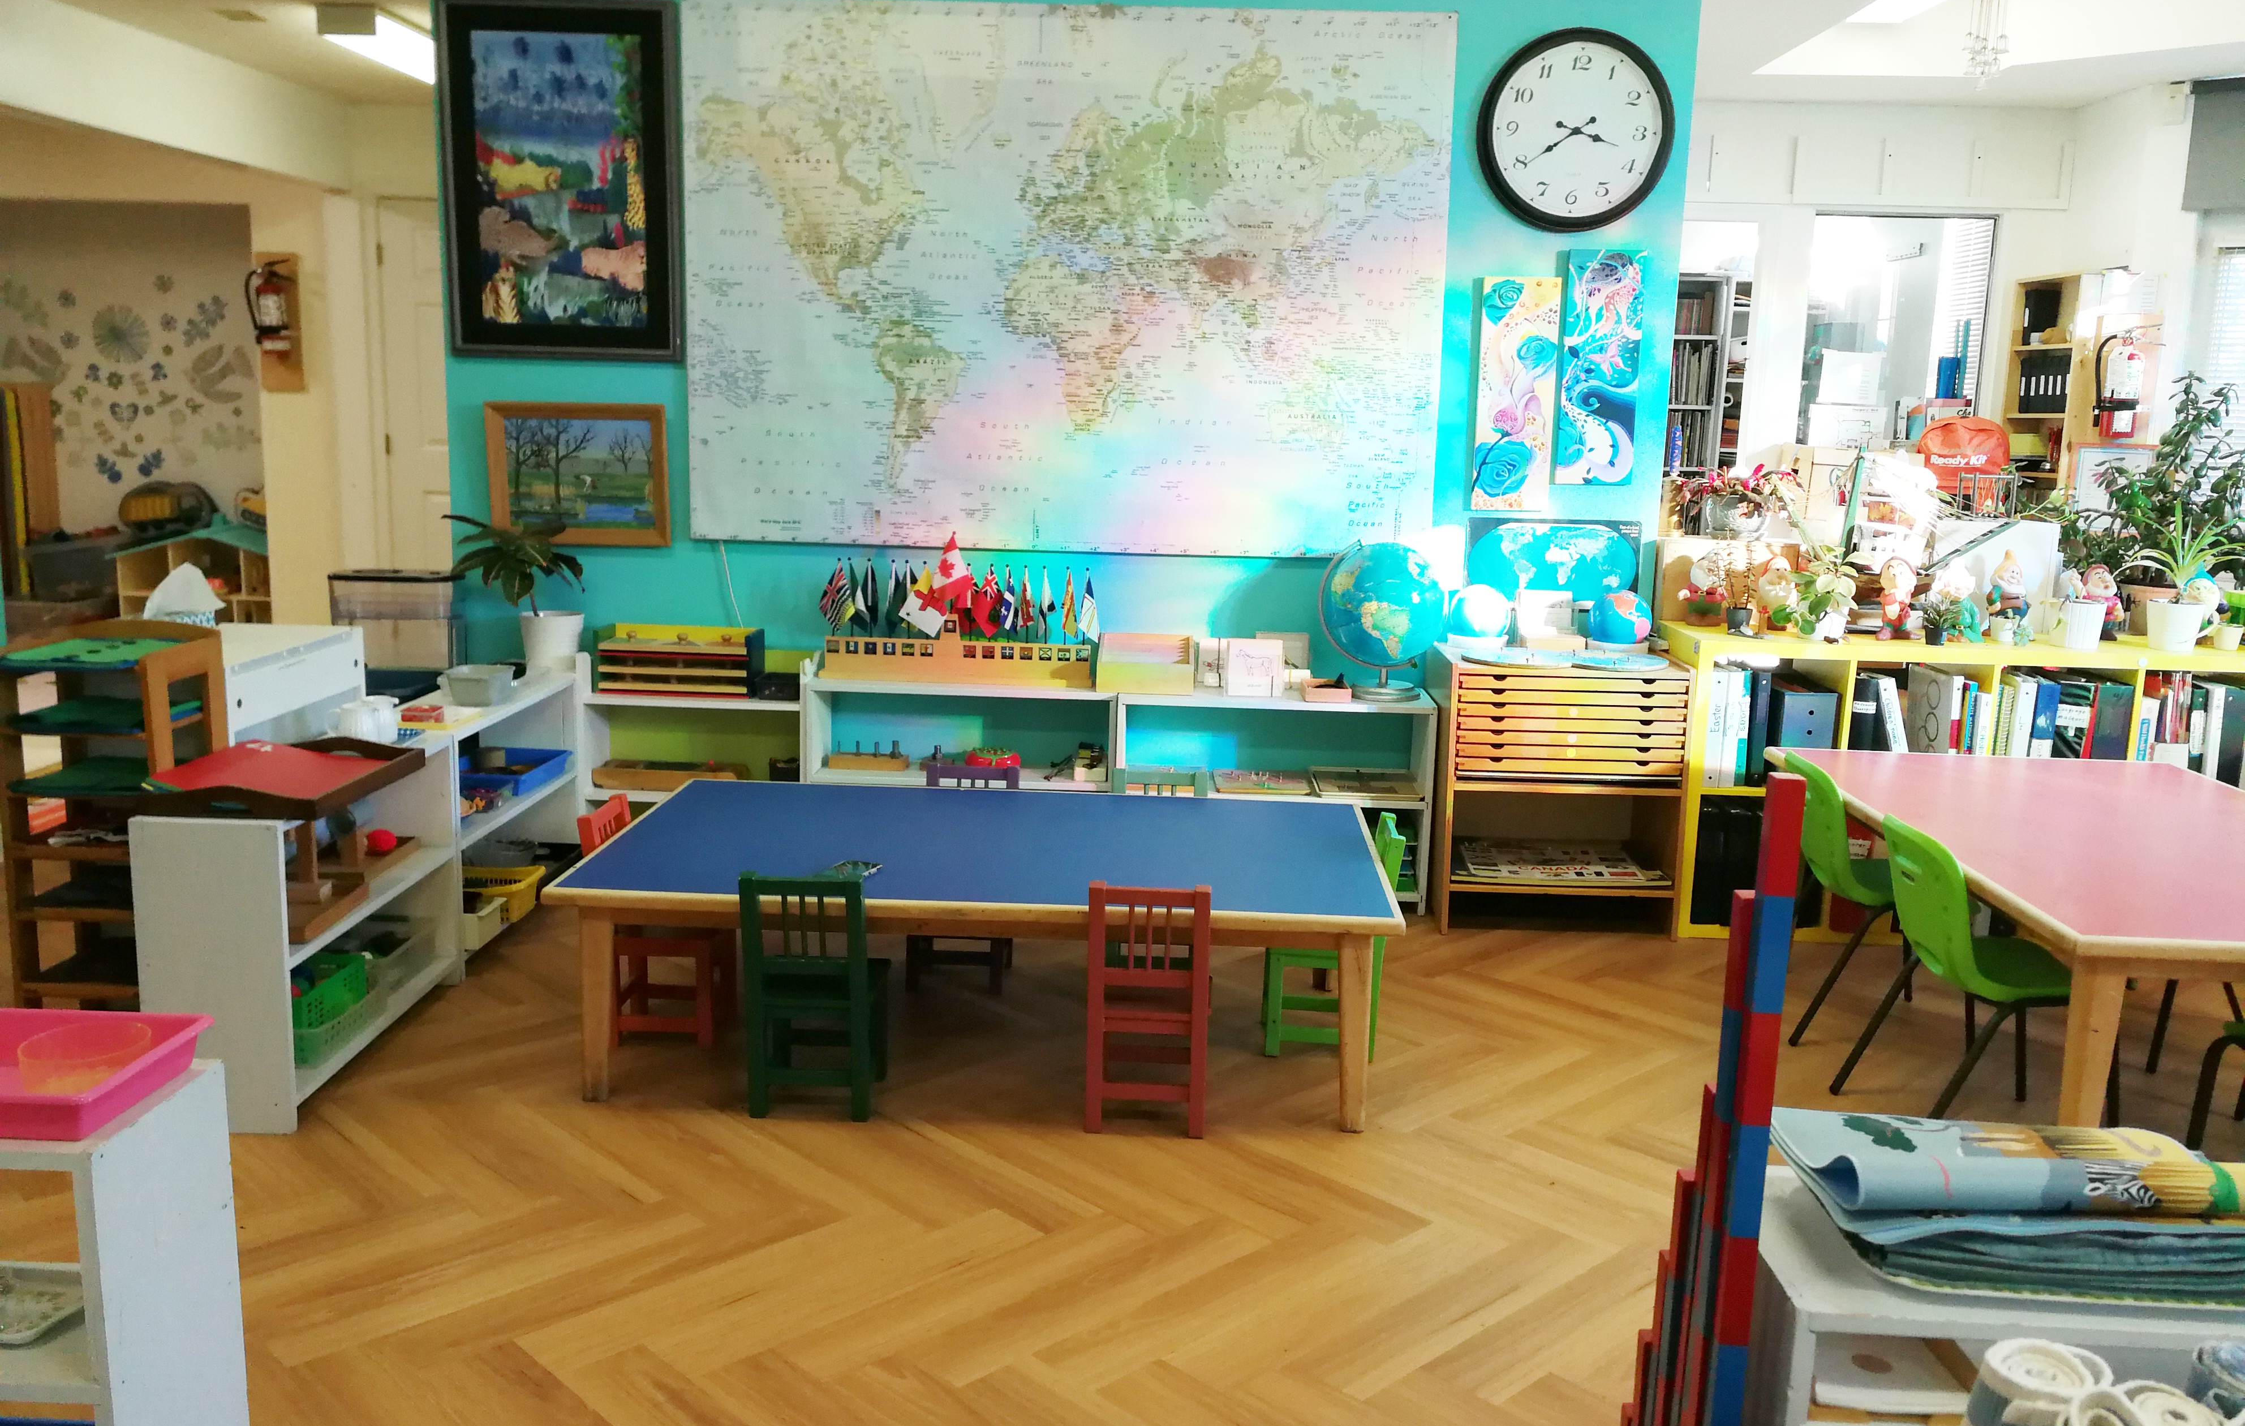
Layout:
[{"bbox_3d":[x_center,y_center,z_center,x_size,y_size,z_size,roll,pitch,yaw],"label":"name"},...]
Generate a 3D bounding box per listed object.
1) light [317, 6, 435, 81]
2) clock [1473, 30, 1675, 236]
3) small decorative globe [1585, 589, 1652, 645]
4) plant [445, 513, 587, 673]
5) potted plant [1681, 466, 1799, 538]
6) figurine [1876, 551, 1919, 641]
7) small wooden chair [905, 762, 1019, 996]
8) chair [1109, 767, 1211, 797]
[{"bbox_3d":[-2.383,-2.246,6.014,0.187,0.090,1.220,2,10,1],"label":"light"},{"bbox_3d":[1.186,-1.522,4.582,0.506,0.506,0.050,2,10,3],"label":"clock"},{"bbox_3d":[1.340,-0.247,4.707,0.176,0.164,0.176,2,10,3],"label":"small decorative globe"},{"bbox_3d":[-1.579,-0.321,4.584,0.350,0.420,0.320,2,10,1],"label":"plant"},{"bbox_3d":[1.683,-0.580,4.785,0.310,0.200,0.280,2,10,1],"label":"potted plant"},{"bbox_3d":[1.959,-0.294,4.434,0.105,0.215,0.100,3,10,6],"label":"figurine"},{"bbox_3d":[-0.366,0.380,4.041,0.228,0.470,0.272,2,10,3],"label":"small wooden chair"},{"bbox_3d":[0.079,0.394,4.035,0.228,0.470,0.272,2,10,3],"label":"chair"}]

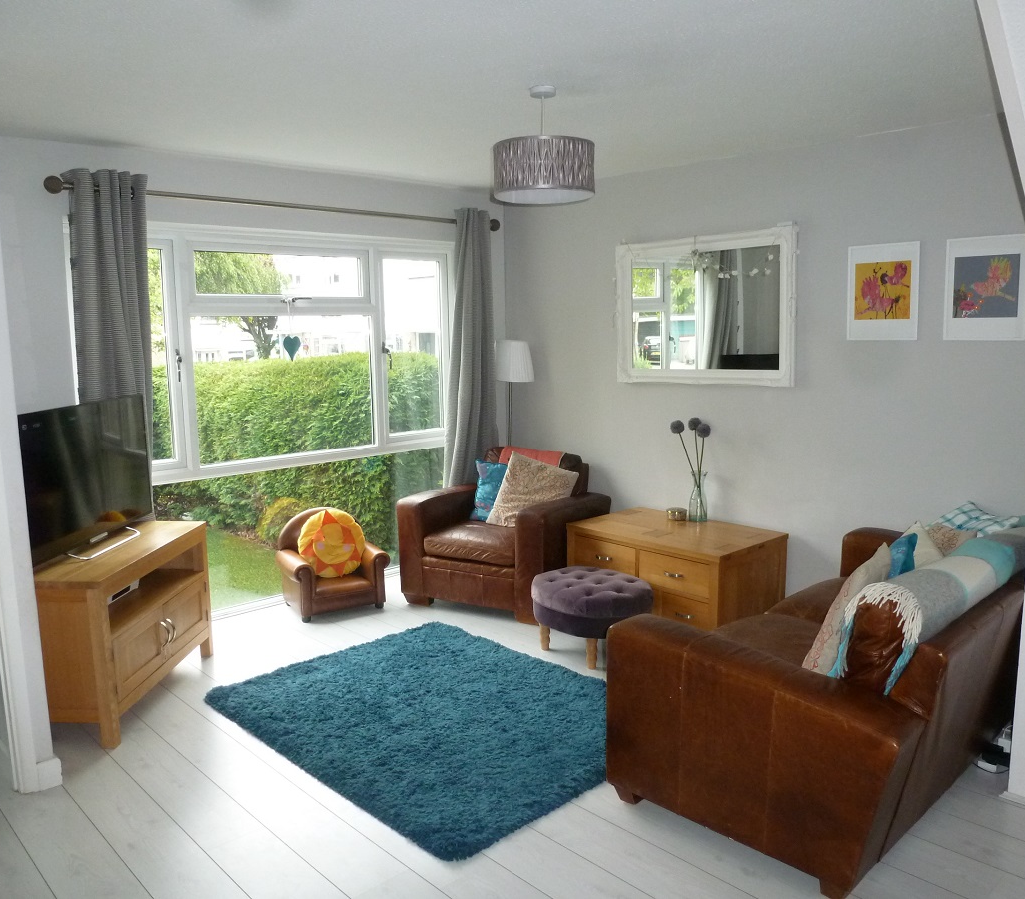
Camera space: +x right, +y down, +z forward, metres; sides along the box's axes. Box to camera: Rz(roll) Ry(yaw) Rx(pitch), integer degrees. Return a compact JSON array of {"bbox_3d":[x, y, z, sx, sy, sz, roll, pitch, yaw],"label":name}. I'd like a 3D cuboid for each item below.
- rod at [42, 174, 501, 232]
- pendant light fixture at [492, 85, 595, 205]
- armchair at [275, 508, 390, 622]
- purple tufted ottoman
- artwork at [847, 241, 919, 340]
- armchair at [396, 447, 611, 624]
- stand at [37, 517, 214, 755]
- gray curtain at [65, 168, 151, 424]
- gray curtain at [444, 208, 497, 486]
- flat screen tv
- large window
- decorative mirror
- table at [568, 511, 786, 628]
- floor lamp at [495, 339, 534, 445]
[{"bbox_3d":[-1.018,-1.268,4.390,2.630,0.080,0.100,-9,12,-43],"label":"rod"},{"bbox_3d":[0.113,-1.115,3.017,0.370,0.373,0.370,-1,8,0],"label":"pendant light fixture"},{"bbox_3d":[-0.985,0.604,4.544,0.530,0.530,0.400,-6,10,-29],"label":"armchair"},{"bbox_3d":[0.375,0.773,3.892,0.575,0.335,0.575,-1,8,0],"label":"purple tufted ottoman"},{"bbox_3d":[1.678,-0.711,3.761,0.025,0.424,0.316,-8,11,-43],"label":"artwork"},{"bbox_3d":[-0.005,0.426,4.737,0.880,0.790,0.950,3,10,28],"label":"armchair"},{"bbox_3d":[-1.681,0.727,3.468,0.470,0.630,0.930,-1,8,2],"label":"stand"},{"bbox_3d":[-1.771,-0.125,3.804,0.360,2.180,0.150,-9,12,-43],"label":"gray curtain"},{"bbox_3d":[-0.283,-0.364,5.224,0.470,2.180,0.150,-9,12,-43],"label":"gray curtain"},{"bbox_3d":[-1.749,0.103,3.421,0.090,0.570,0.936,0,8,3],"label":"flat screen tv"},{"bbox_3d":[-1.176,-0.165,4.658,2.286,2.067,0.100,-8,11,-43],"label":"large window"},{"bbox_3d":[1.000,-0.743,4.457,0.050,0.774,1.105,-8,11,-43],"label":"decorative mirror"},{"bbox_3d":[0.856,0.650,4.380,0.622,0.462,0.951,-8,11,-43],"label":"table"},{"bbox_3d":[0.003,0.022,5.357,0.291,1.467,0.291,-8,11,-43],"label":"floor lamp"}]

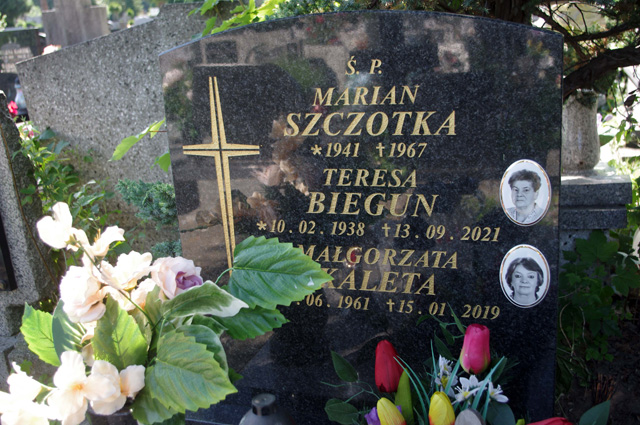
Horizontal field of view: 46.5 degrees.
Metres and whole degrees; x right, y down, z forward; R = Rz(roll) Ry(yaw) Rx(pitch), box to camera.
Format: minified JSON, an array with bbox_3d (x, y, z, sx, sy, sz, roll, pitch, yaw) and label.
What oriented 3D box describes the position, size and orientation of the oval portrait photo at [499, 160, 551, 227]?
[{"bbox_3d":[0.364,-0.033,1.321,0.088,0.123,0.009,2,16,19],"label":"oval portrait photo"}]

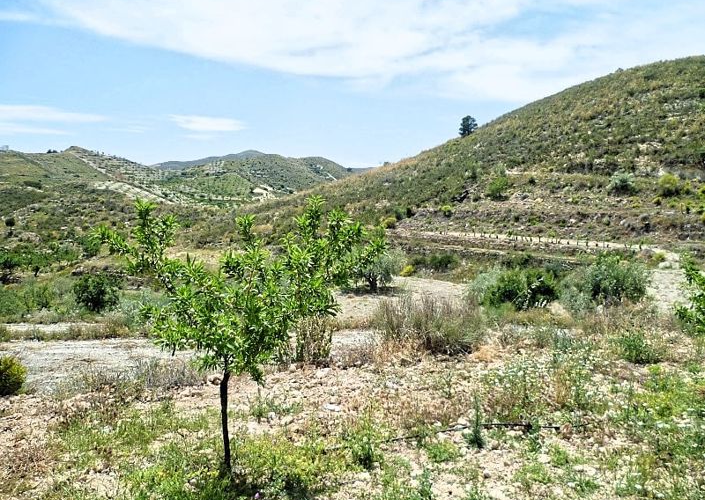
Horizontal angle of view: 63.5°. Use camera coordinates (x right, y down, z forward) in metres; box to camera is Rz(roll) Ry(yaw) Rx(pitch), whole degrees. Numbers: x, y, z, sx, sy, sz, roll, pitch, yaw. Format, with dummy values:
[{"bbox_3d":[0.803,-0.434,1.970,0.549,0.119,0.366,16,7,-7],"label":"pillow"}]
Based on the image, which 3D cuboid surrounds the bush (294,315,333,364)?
[{"bbox_3d":[-0.479,1.099,7.000,0.462,0.608,0.450,0,3,0],"label":"bush"}]

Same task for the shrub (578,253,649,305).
[{"bbox_3d":[6.182,0.699,13.500,1.641,1.266,1.500,0,3,0],"label":"shrub"}]

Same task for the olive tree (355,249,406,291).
[{"bbox_3d":[1.096,0.855,25.000,2.500,1.870,2.400,0,5,0],"label":"olive tree"}]

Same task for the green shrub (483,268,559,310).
[{"bbox_3d":[3.979,0.936,13.500,1.782,0.985,1.500,0,3,0],"label":"green shrub"}]

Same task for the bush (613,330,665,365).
[{"bbox_3d":[3.462,1.180,6.900,0.623,0.407,0.550,0,3,0],"label":"bush"}]

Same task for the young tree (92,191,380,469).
[{"bbox_3d":[-0.756,0.571,3.850,1.887,1.827,1.650,0,3,0],"label":"young tree"}]

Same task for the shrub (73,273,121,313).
[{"bbox_3d":[-6.737,1.118,15.000,1.251,1.042,1.200,0,3,0],"label":"shrub"}]

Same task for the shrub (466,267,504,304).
[{"bbox_3d":[3.337,0.891,14.300,0.944,0.944,1.000,0,3,0],"label":"shrub"}]

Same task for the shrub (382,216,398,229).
[{"bbox_3d":[3.667,-2.654,55.000,1.528,1.146,1.500,0,3,0],"label":"shrub"}]

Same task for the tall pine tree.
[{"bbox_3d":[26.570,-28.281,130.000,4.290,5.193,4.200,0,3,0],"label":"tall pine tree"}]

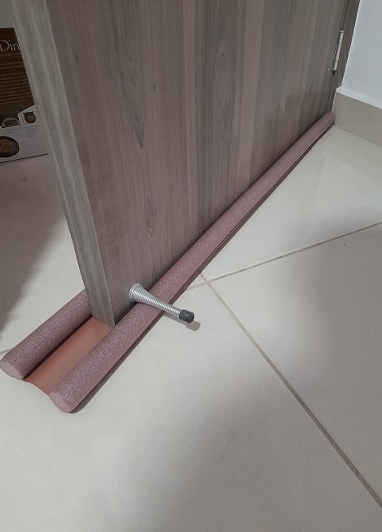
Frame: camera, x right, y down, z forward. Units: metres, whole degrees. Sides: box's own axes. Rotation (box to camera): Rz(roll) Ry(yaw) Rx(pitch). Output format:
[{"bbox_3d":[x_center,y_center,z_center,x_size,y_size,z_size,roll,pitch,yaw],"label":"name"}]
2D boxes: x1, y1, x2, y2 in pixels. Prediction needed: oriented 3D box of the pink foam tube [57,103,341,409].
[{"bbox_3d":[0.114,-0.125,0.681,0.029,0.029,0.934,20,44,24],"label":"pink foam tube"}]

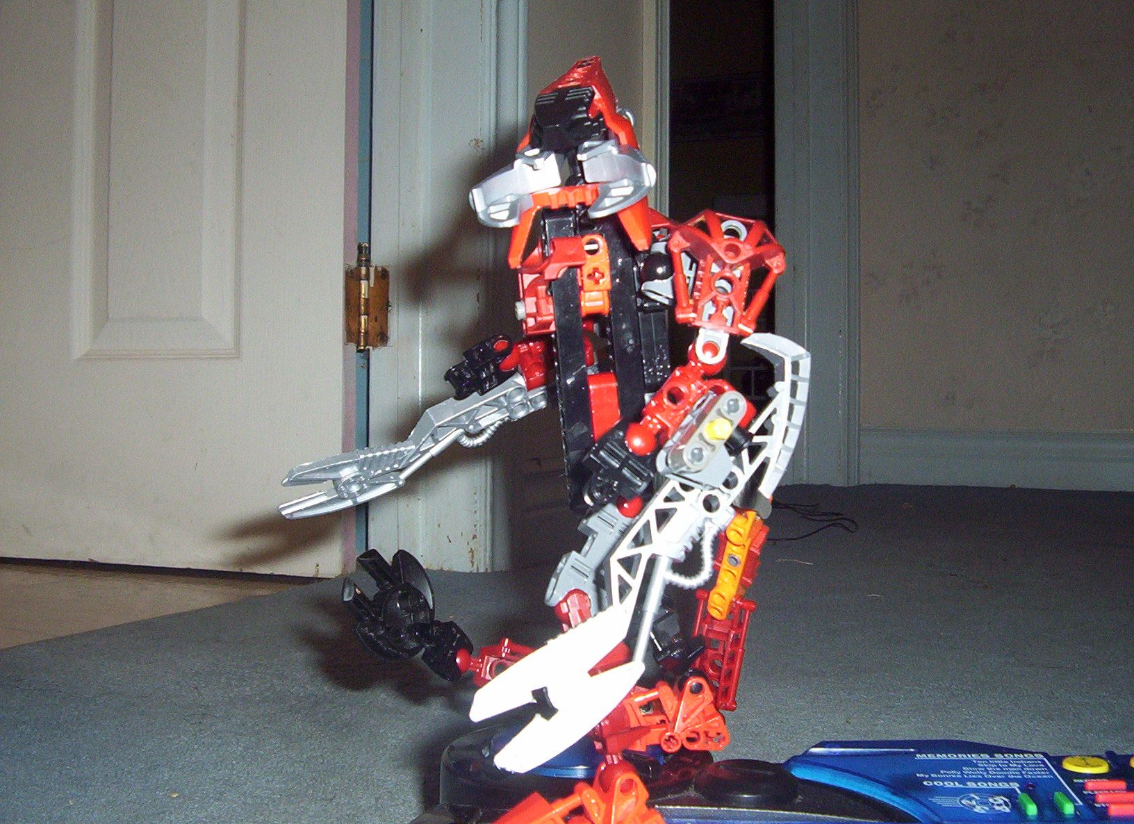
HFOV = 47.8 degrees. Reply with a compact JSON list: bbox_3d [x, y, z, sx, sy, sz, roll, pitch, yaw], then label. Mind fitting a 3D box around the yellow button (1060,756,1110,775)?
[{"bbox_3d":[0.182,0.124,0.448,0.016,0.003,0.015,0,-1,4],"label":"yellow button"}]

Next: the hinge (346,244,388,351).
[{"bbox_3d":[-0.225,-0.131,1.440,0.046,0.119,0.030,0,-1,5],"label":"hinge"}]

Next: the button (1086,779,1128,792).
[{"bbox_3d":[0.180,0.124,0.427,0.014,0.003,0.004,0,-1,4],"label":"button"}]

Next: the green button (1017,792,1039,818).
[{"bbox_3d":[0.147,0.125,0.408,0.004,0.003,0.014,0,-1,4],"label":"green button"}]

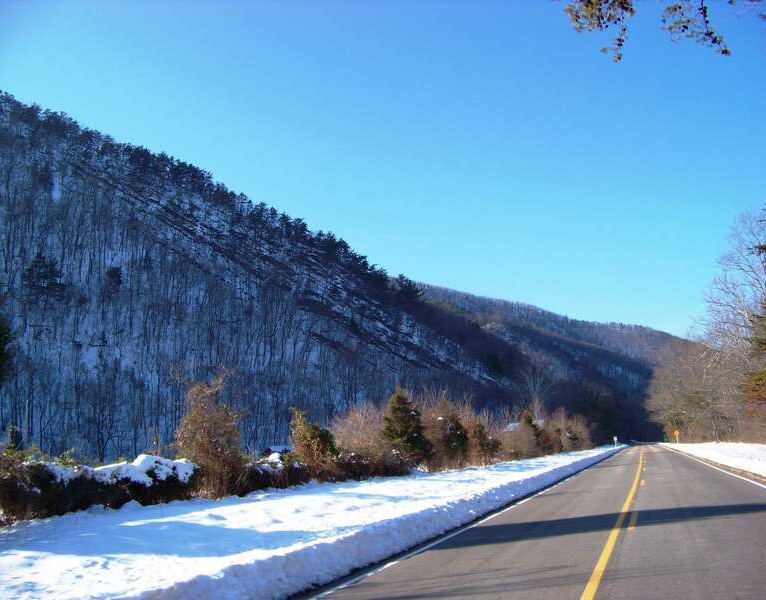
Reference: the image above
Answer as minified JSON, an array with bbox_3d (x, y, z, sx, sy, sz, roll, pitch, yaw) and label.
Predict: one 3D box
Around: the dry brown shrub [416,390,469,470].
[{"bbox_3d":[2.825,6.196,39.500,2.510,3.820,2.510,-2,-10,4],"label":"dry brown shrub"}]

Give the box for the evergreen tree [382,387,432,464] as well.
[{"bbox_3d":[1.102,5.953,39.000,2.300,3.820,2.300,-1,-10,1],"label":"evergreen tree"}]

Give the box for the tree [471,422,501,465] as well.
[{"bbox_3d":[6.220,8.624,50.000,1.770,2.540,1.770,-2,-10,7],"label":"tree"}]

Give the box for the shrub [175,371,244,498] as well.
[{"bbox_3d":[-4.338,3.363,20.800,1.650,3.220,1.650,1,-10,-12],"label":"shrub"}]

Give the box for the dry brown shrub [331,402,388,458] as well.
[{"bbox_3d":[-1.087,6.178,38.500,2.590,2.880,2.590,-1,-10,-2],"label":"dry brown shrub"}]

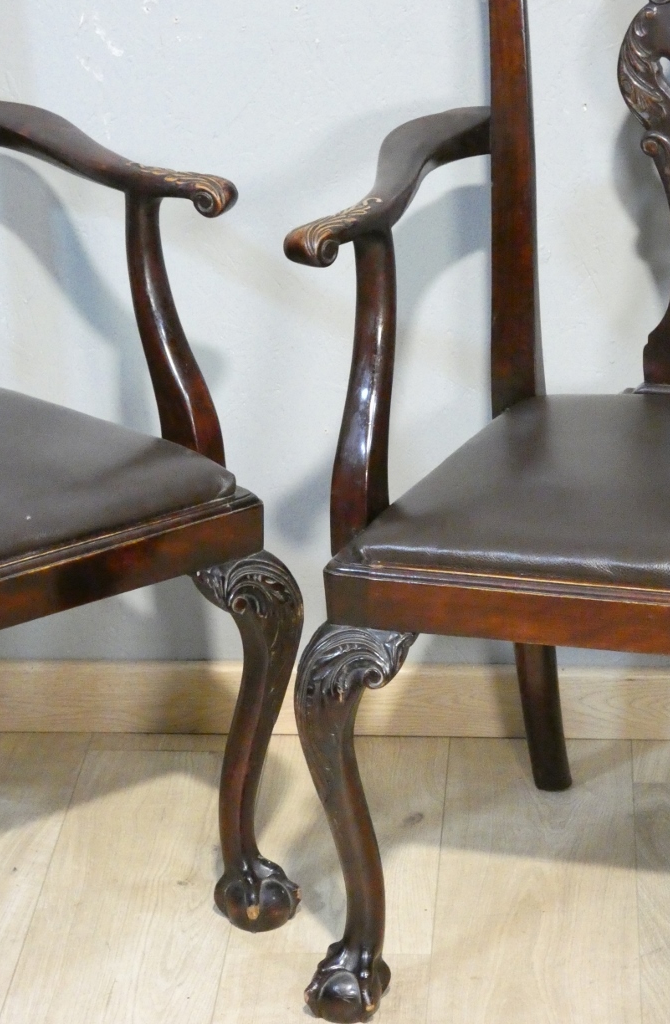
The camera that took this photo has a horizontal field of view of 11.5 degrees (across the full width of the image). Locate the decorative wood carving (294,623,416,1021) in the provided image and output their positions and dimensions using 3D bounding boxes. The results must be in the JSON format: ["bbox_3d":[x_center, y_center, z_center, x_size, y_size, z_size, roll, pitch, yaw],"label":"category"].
[{"bbox_3d":[0.027,0.278,3.048,0.112,0.395,0.107,5,22,15],"label":"decorative wood carving"}]

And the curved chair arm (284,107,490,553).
[{"bbox_3d":[0.047,-0.180,3.149,0.107,0.305,0.466,5,22,15],"label":"curved chair arm"}]

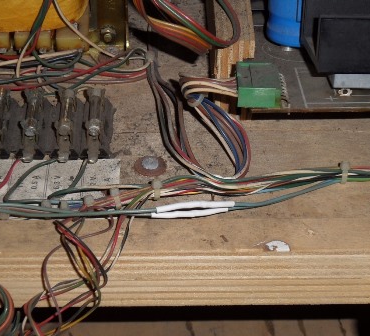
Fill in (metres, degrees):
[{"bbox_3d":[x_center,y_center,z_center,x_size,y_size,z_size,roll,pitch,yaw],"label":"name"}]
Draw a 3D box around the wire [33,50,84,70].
[{"bbox_3d":[-0.074,-0.062,0.611,0.031,0.010,0.010,-1,42,0],"label":"wire"}]

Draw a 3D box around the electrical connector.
[{"bbox_3d":[0.041,-0.046,0.592,0.025,0.013,0.028,-1,36,0],"label":"electrical connector"}]

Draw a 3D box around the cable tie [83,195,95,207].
[{"bbox_3d":[-0.049,0.017,0.539,0.005,0.007,0.007,-1,38,0],"label":"cable tie"}]

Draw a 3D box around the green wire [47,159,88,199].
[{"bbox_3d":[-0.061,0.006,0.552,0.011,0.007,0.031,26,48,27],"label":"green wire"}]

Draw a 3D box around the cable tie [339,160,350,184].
[{"bbox_3d":[0.084,0.003,0.553,0.005,0.009,0.010,-1,42,0],"label":"cable tie"}]

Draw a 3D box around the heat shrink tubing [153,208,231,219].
[{"bbox_3d":[0.003,0.023,0.535,0.041,0.003,0.004,-5,42,-4],"label":"heat shrink tubing"}]

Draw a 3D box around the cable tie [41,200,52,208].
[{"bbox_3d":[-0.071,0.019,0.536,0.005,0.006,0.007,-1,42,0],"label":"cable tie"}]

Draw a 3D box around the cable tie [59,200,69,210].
[{"bbox_3d":[-0.062,0.020,0.537,0.005,0.007,0.007,-1,38,0],"label":"cable tie"}]

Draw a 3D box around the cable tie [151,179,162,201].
[{"bbox_3d":[-0.015,0.011,0.547,0.005,0.010,0.010,-1,38,0],"label":"cable tie"}]

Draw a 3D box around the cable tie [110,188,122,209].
[{"bbox_3d":[-0.036,0.016,0.540,0.005,0.008,0.010,-1,42,0],"label":"cable tie"}]

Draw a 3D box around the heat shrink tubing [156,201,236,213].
[{"bbox_3d":[0.005,0.019,0.540,0.043,0.005,0.005,-4,39,-4],"label":"heat shrink tubing"}]

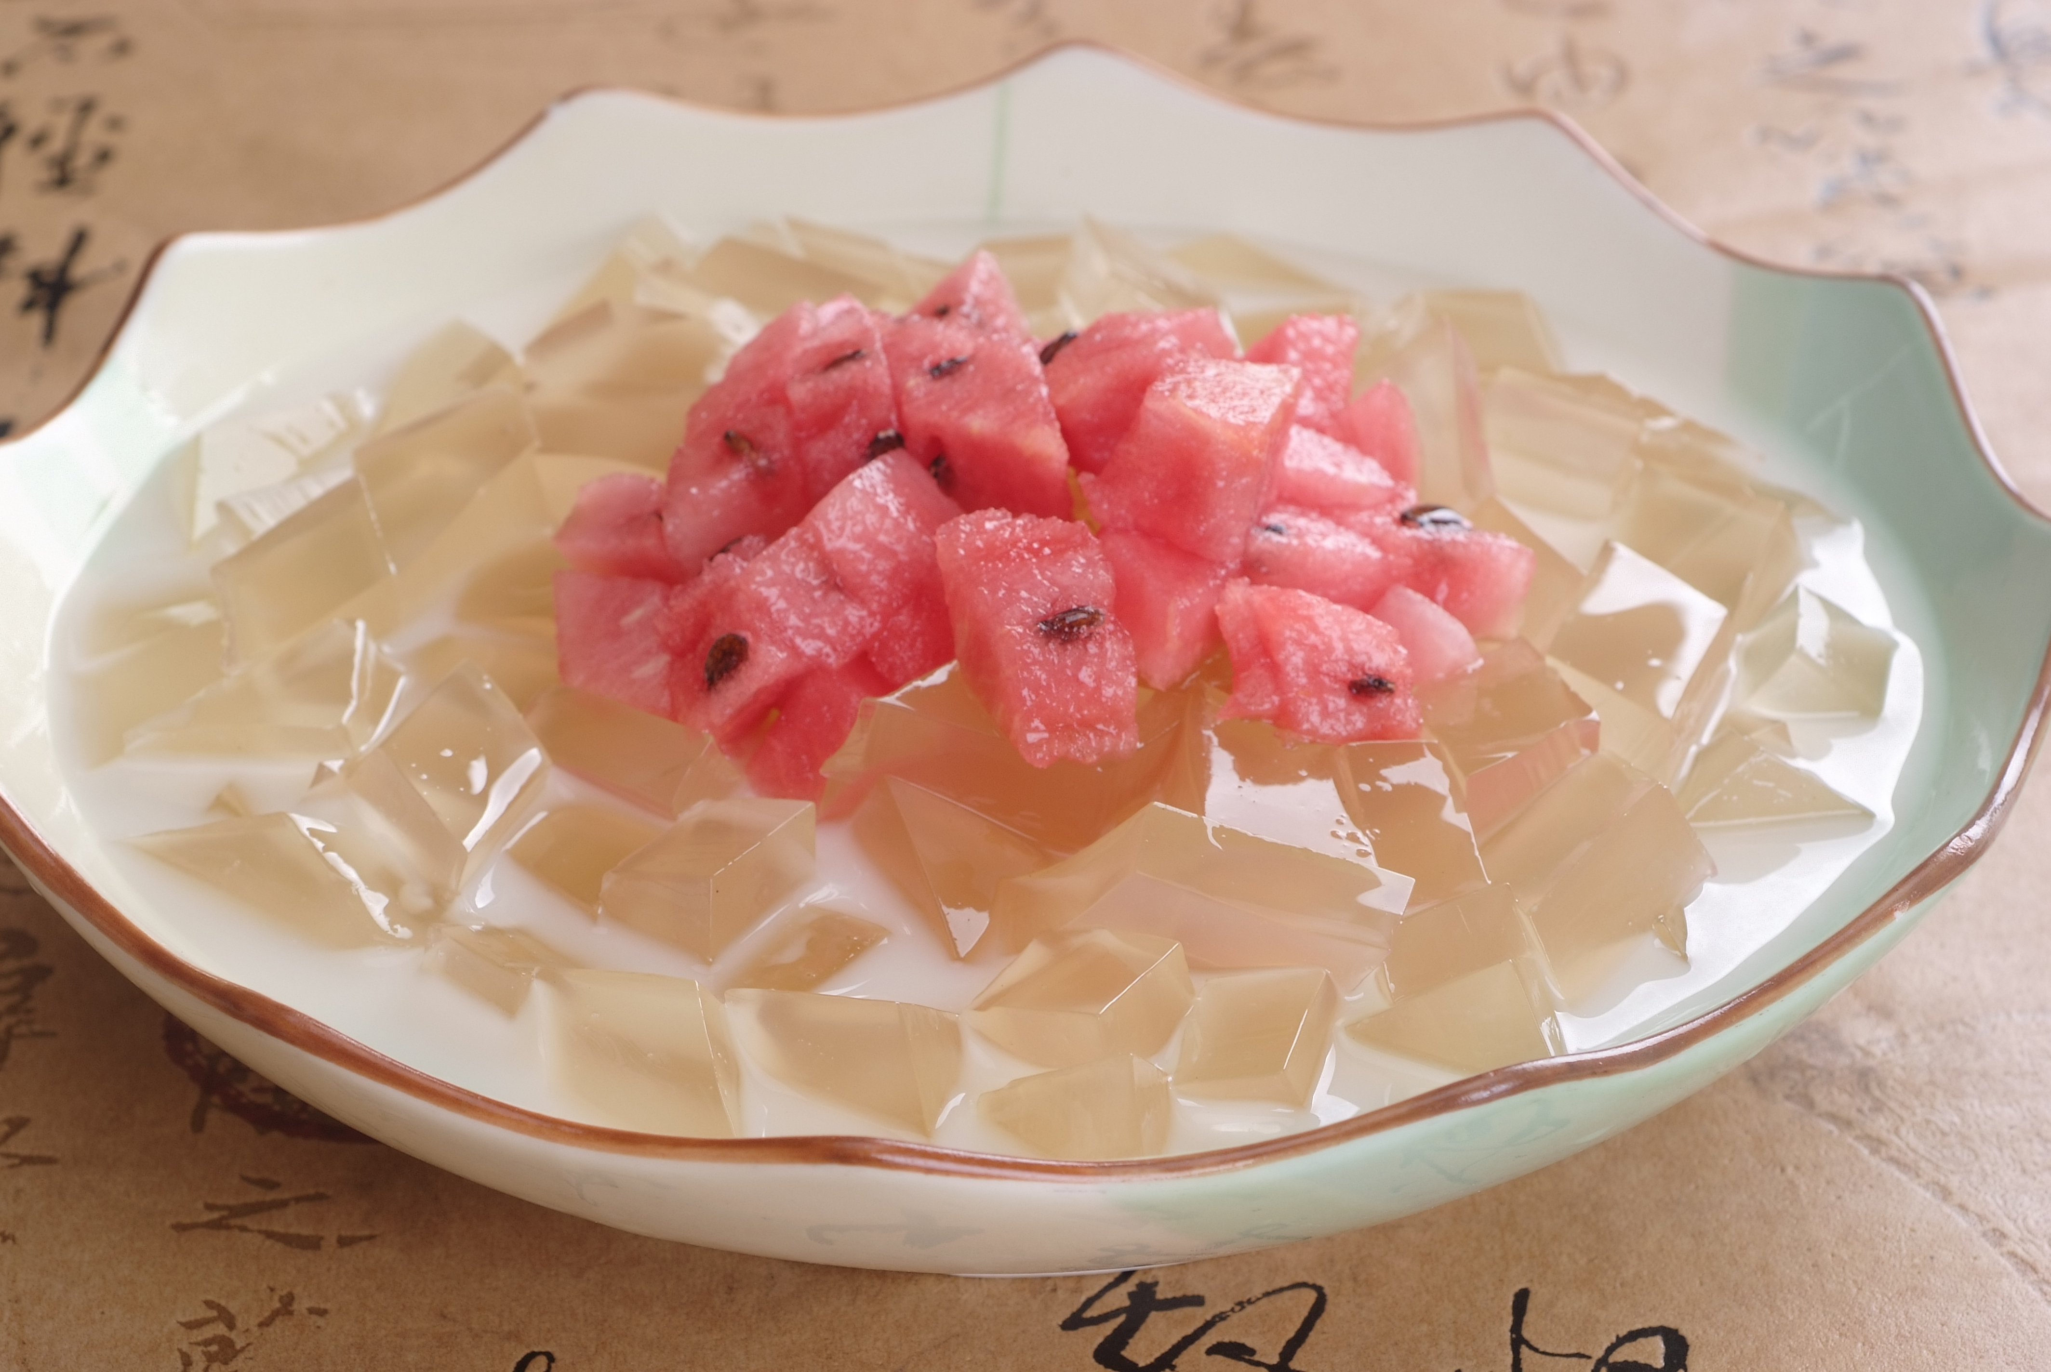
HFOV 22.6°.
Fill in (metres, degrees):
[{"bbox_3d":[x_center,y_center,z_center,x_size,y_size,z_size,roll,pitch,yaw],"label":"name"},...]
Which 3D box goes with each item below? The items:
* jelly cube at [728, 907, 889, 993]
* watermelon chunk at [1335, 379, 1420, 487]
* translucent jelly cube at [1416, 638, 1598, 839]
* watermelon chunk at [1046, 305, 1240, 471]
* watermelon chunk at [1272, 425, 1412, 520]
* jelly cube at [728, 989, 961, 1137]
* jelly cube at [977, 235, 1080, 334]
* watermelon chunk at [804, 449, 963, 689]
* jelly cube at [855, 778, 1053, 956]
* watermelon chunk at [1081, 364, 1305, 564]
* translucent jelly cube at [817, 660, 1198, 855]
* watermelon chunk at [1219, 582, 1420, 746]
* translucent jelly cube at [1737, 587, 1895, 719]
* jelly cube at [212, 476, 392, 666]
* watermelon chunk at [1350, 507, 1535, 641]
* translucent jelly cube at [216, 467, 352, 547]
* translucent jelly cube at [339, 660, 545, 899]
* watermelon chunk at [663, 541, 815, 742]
[{"bbox_3d":[-0.025,0.036,0.590,0.013,0.014,0.020,16,35,24],"label":"jelly cube"},{"bbox_3d":[0.043,-0.029,0.649,0.013,0.014,0.013,-5,32,-9],"label":"watermelon chunk"},{"bbox_3d":[0.053,0.009,0.590,0.020,0.017,0.018,-19,40,-26],"label":"translucent jelly cube"},{"bbox_3d":[0.016,-0.038,0.684,0.021,0.017,0.019,-1,37,12],"label":"watermelon chunk"},{"bbox_3d":[0.043,-0.028,0.697,0.021,0.015,0.017,9,32,15],"label":"watermelon chunk"},{"bbox_3d":[-0.021,0.046,0.589,0.021,0.019,0.020,-1,-8,17],"label":"jelly cube"},{"bbox_3d":[0.000,-0.059,0.754,0.014,0.012,0.016,-2,13,4],"label":"jelly cube"},{"bbox_3d":[-0.017,-0.014,0.634,0.015,0.022,0.015,-34,63,-22],"label":"watermelon chunk"},{"bbox_3d":[-0.009,0.026,0.615,0.021,0.014,0.020,20,52,-40],"label":"jelly cube"},{"bbox_3d":[0.023,-0.030,0.651,0.017,0.017,0.023,21,25,8],"label":"watermelon chunk"},{"bbox_3d":[-0.001,0.011,0.608,0.037,0.017,0.020,16,35,24],"label":"translucent jelly cube"},{"bbox_3d":[0.038,-0.003,0.661,0.024,0.018,0.018,12,33,19],"label":"watermelon chunk"},{"bbox_3d":[0.107,-0.002,0.692,0.016,0.011,0.015,32,35,-15],"label":"translucent jelly cube"},{"bbox_3d":[-0.085,-0.012,0.626,0.021,0.016,0.014,-27,68,9],"label":"jelly cube"},{"bbox_3d":[0.051,-0.011,0.623,0.021,0.013,0.014,4,32,7],"label":"watermelon chunk"},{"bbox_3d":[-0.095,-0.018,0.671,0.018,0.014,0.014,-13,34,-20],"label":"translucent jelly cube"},{"bbox_3d":[-0.069,0.011,0.622,0.017,0.017,0.015,46,67,2],"label":"translucent jelly cube"},{"bbox_3d":[-0.031,-0.004,0.580,0.015,0.016,0.018,-28,71,3],"label":"watermelon chunk"}]

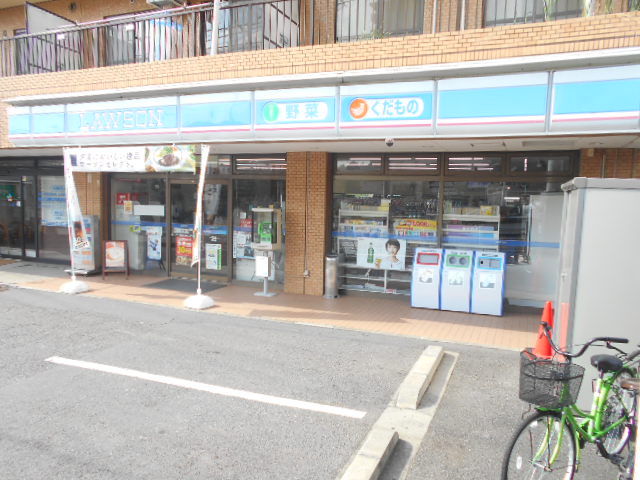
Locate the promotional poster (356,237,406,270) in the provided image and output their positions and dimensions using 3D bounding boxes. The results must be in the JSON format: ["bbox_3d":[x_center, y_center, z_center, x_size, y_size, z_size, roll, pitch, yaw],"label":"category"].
[{"bbox_3d":[1.119,0.238,8.713,0.910,0.525,0.020,3,5,22],"label":"promotional poster"}]

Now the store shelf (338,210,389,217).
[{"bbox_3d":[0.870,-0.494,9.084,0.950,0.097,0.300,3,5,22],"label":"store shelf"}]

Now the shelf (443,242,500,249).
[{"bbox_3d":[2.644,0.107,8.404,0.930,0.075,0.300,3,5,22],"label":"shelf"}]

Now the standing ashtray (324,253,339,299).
[{"bbox_3d":[0.219,0.656,8.740,0.250,0.774,0.250,1,5,0],"label":"standing ashtray"}]

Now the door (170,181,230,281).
[{"bbox_3d":[-2.526,-0.186,10.097,1.540,2.090,0.080,3,5,22],"label":"door"}]

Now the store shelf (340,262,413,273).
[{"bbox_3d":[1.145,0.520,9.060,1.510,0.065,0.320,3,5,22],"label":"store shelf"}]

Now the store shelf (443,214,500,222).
[{"bbox_3d":[2.642,-0.380,8.368,0.940,0.100,0.300,3,5,22],"label":"store shelf"}]

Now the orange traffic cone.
[{"bbox_3d":[2.719,1.060,5.727,0.380,0.700,0.380,3,5,22],"label":"orange traffic cone"}]

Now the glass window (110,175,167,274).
[{"bbox_3d":[-4.042,-0.337,10.706,1.600,2.210,0.080,3,5,22],"label":"glass window"}]

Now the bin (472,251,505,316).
[{"bbox_3d":[2.766,0.692,7.851,0.485,0.990,0.430,3,5,22],"label":"bin"}]

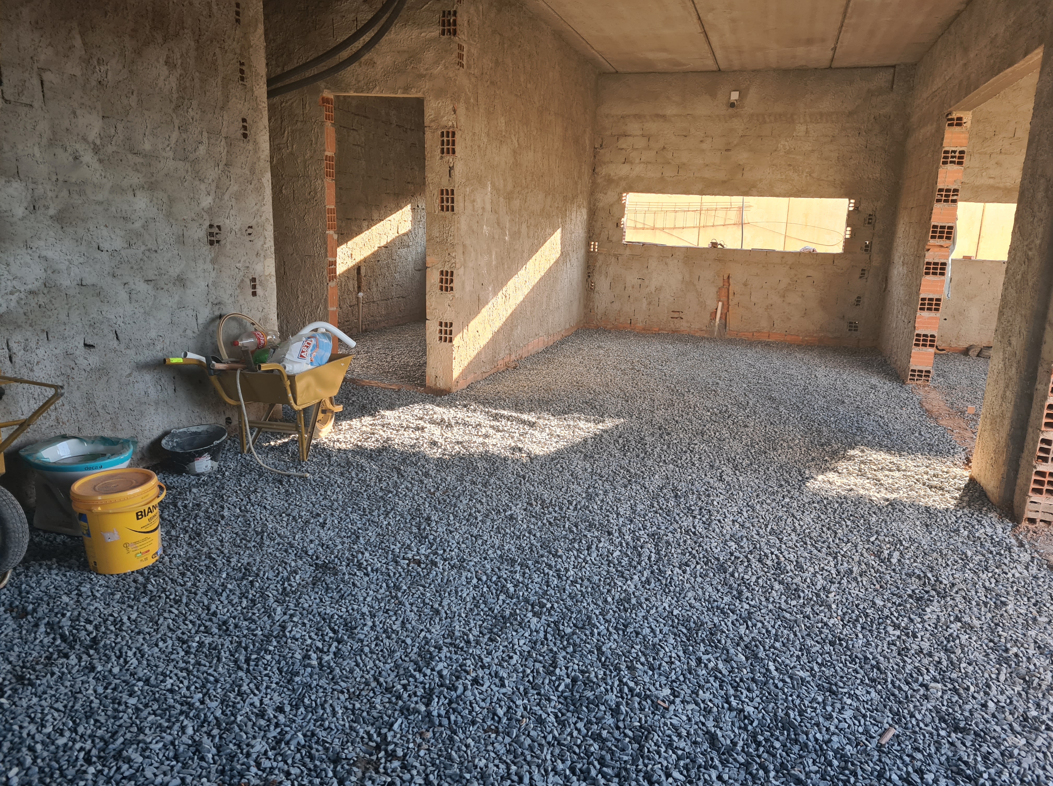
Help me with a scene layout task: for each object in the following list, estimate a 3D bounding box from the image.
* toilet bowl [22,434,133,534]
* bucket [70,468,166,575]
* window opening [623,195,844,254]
[{"bbox_3d":[-1.947,0.433,3.455,0.460,0.375,0.370,5,13,12],"label":"toilet bowl"},{"bbox_3d":[-1.627,0.512,3.181,0.335,0.340,0.315,2,12,0],"label":"bucket"},{"bbox_3d":[2.566,-2.137,9.895,2.662,0.620,0.200,6,13,17],"label":"window opening"}]

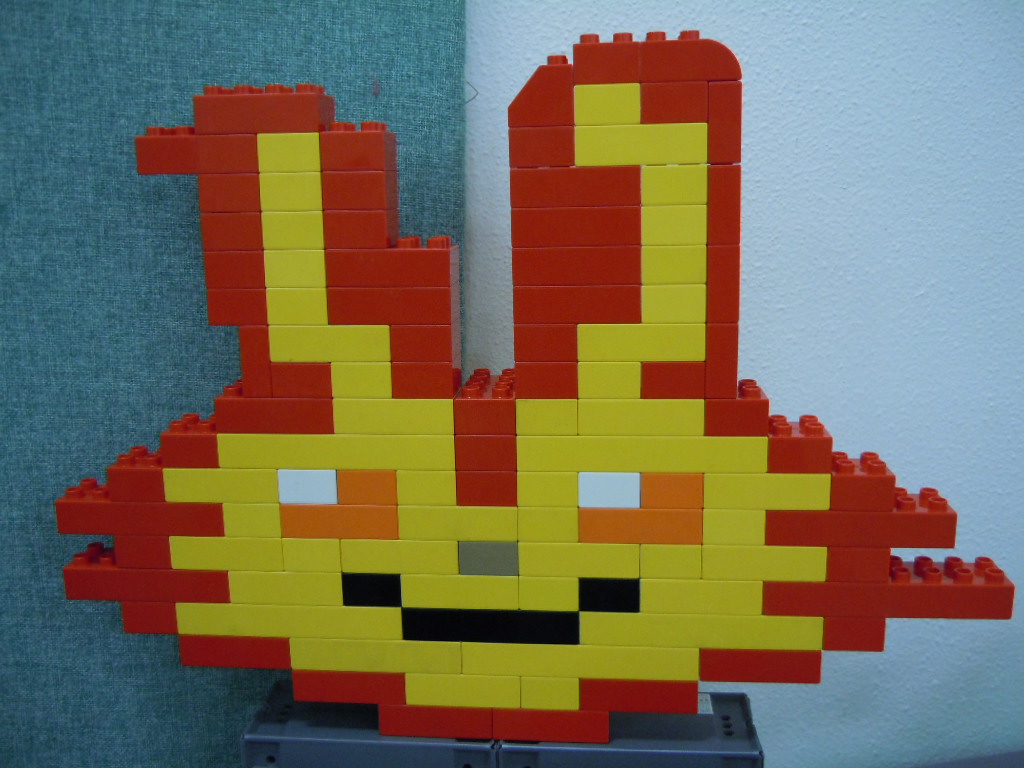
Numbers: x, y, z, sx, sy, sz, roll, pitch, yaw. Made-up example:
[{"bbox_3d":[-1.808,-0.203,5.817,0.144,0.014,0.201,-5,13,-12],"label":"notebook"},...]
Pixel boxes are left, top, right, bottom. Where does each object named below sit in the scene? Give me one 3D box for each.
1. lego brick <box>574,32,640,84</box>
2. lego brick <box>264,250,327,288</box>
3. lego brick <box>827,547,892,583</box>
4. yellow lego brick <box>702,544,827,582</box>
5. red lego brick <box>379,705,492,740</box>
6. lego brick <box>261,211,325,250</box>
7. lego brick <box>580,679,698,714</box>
[{"bbox_3d":[0.048,-0.158,0.496,0.032,0.024,0.032,0,11,7],"label":"lego brick"},{"bbox_3d":[-0.109,-0.063,0.531,0.032,0.021,0.032,0,11,5],"label":"lego brick"},{"bbox_3d":[0.180,0.089,0.534,0.032,0.021,0.032,0,11,5],"label":"lego brick"},{"bbox_3d":[0.133,0.089,0.539,0.064,0.021,0.032,0,11,5],"label":"yellow lego brick"},{"bbox_3d":[-0.041,0.184,0.575,0.064,0.021,0.032,0,11,5],"label":"red lego brick"},{"bbox_3d":[-0.109,-0.081,0.525,0.032,0.021,0.032,0,10,6],"label":"lego brick"},{"bbox_3d":[0.070,0.165,0.558,0.064,0.020,0.032,0,11,5],"label":"lego brick"}]

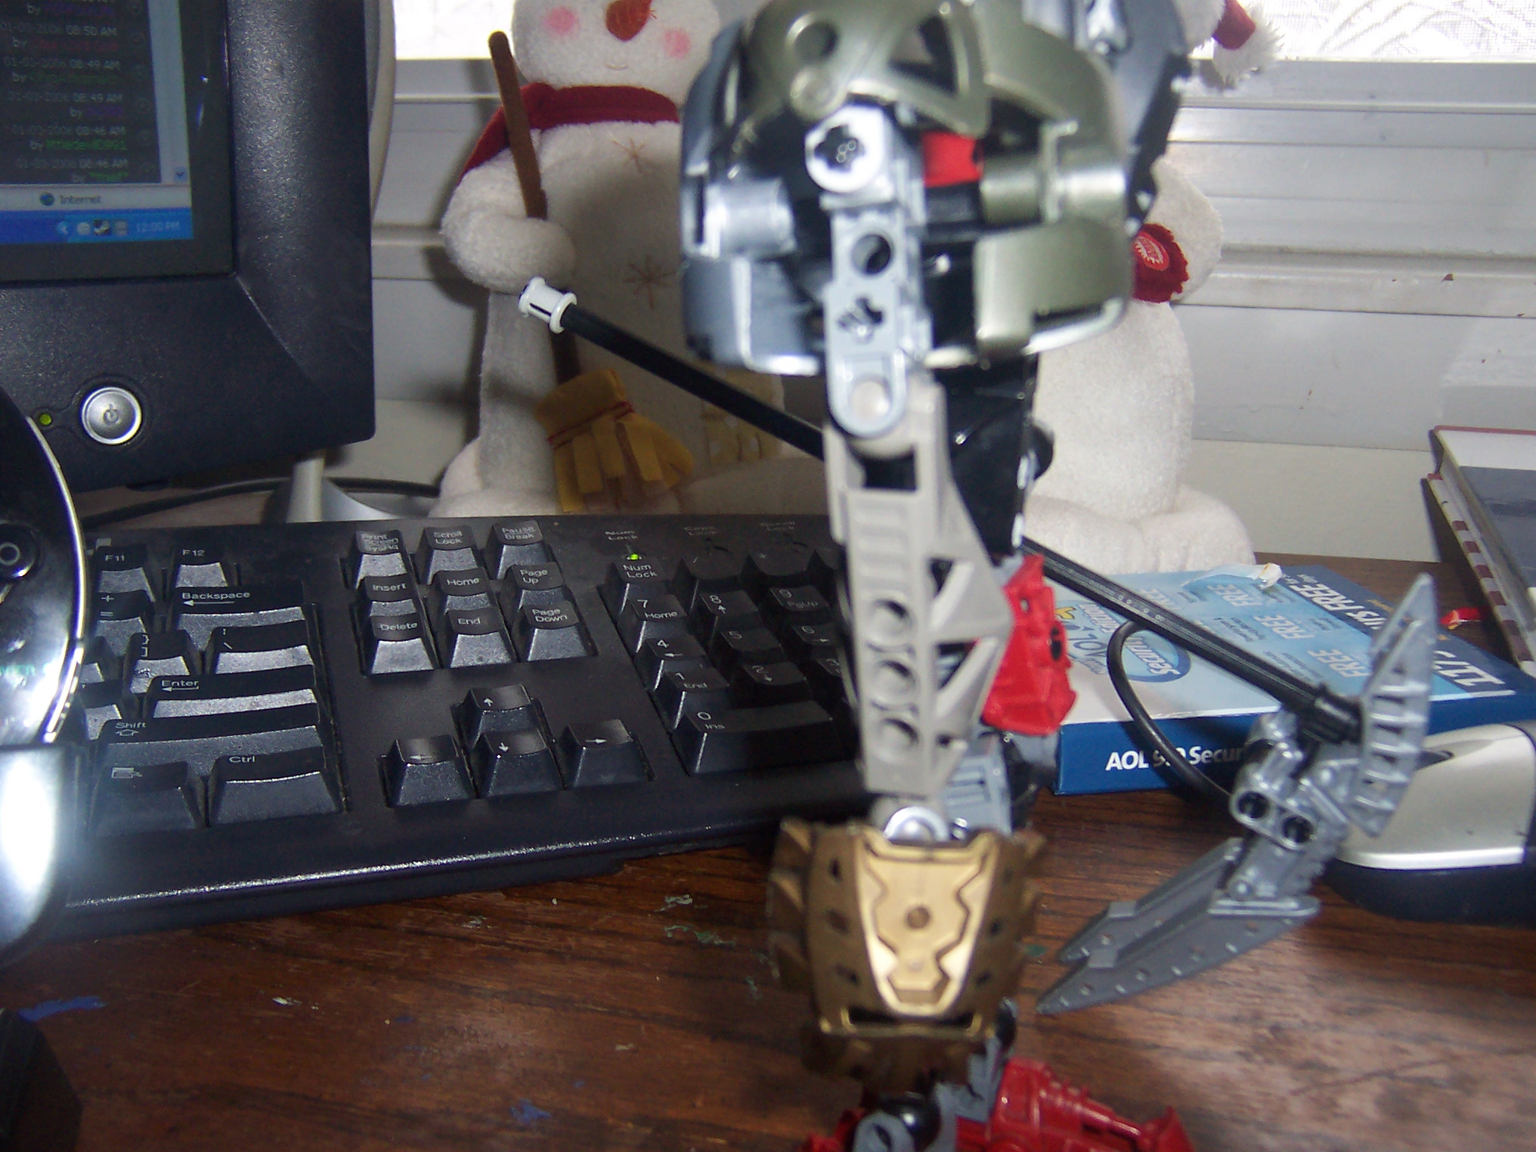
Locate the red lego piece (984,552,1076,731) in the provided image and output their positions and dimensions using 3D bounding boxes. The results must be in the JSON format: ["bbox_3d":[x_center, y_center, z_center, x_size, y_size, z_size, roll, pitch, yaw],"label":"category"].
[{"bbox_3d":[0.038,0.010,0.241,0.017,0.026,0.015,-6,19,-23],"label":"red lego piece"}]

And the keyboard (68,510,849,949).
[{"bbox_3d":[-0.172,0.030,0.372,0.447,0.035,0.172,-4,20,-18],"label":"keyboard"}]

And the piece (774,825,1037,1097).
[{"bbox_3d":[0.020,0.054,0.230,0.037,0.038,0.024,1,12,-3],"label":"piece"}]

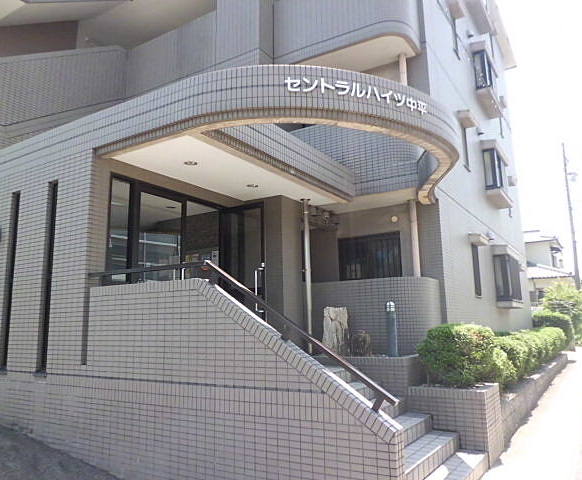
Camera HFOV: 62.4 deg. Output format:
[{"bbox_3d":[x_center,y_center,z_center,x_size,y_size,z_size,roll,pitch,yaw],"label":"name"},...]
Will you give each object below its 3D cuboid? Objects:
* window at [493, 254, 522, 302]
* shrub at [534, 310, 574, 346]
[{"bbox_3d":[5.490,1.011,12.124,0.304,1.065,1.890,-7,-12,32],"label":"window"},{"bbox_3d":[12.649,4.294,23.274,1.620,1.480,1.300,-7,-12,32],"label":"shrub"}]

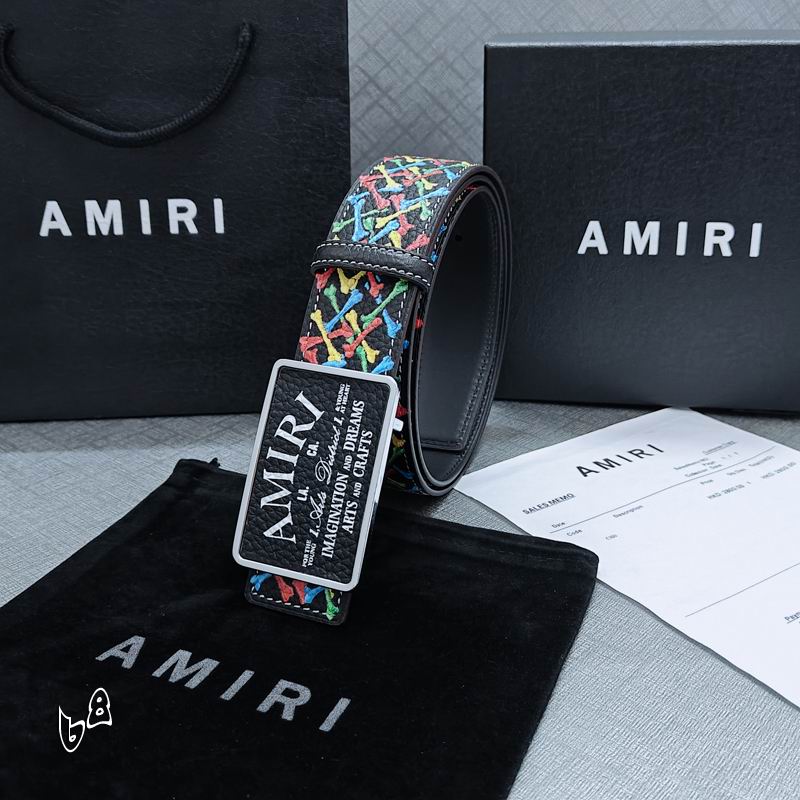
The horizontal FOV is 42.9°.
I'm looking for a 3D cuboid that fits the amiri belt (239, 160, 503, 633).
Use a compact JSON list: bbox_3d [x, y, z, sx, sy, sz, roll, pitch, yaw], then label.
[{"bbox_3d":[-0.003,-0.019,0.402,0.048,0.137,0.180,9,25,22],"label":"amiri belt"}]

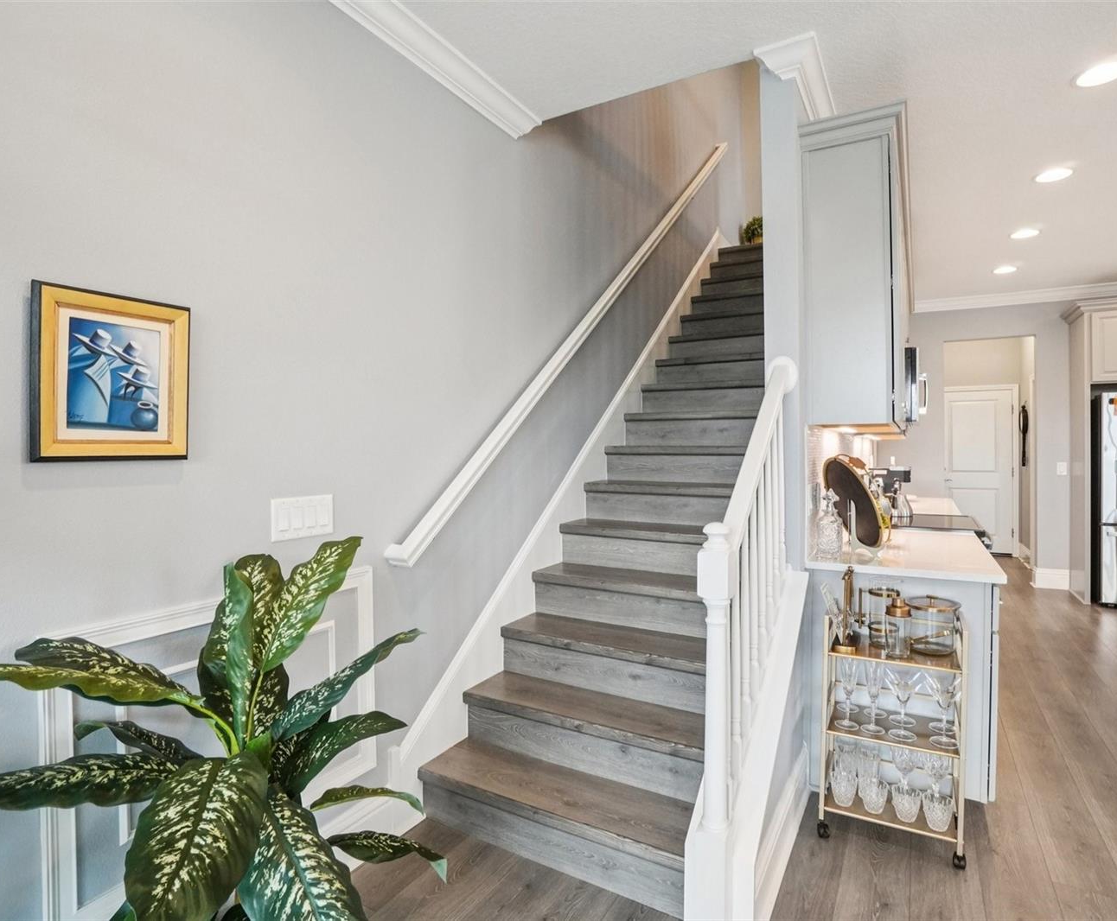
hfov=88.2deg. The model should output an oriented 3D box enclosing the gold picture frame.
[{"bbox_3d":[-1.014,-0.189,1.332,0.030,0.380,0.305,1,2,32],"label":"gold picture frame"}]

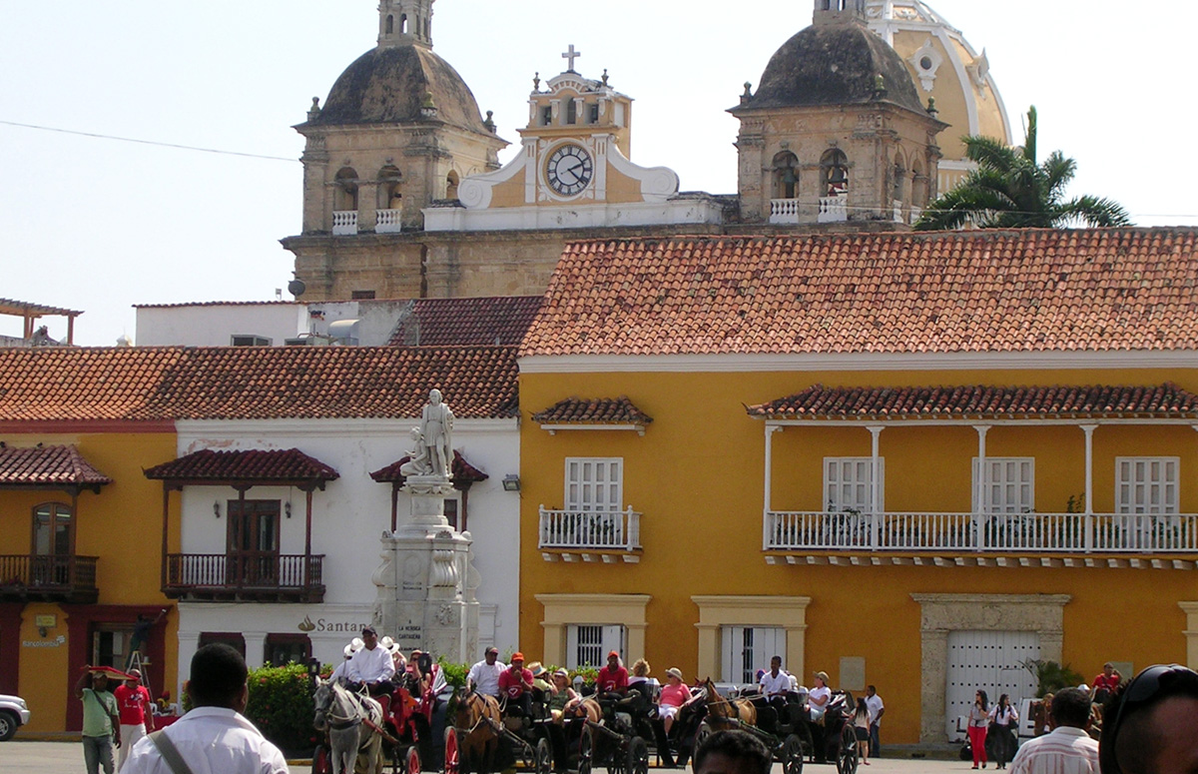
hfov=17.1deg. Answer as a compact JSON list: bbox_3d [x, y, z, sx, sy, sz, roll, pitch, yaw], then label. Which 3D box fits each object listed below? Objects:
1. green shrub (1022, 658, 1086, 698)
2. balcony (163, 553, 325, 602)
[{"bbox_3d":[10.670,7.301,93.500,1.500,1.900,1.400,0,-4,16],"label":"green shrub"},{"bbox_3d":[-9.088,4.869,101.434,3.959,1.213,1.000,0,-4,17],"label":"balcony"}]

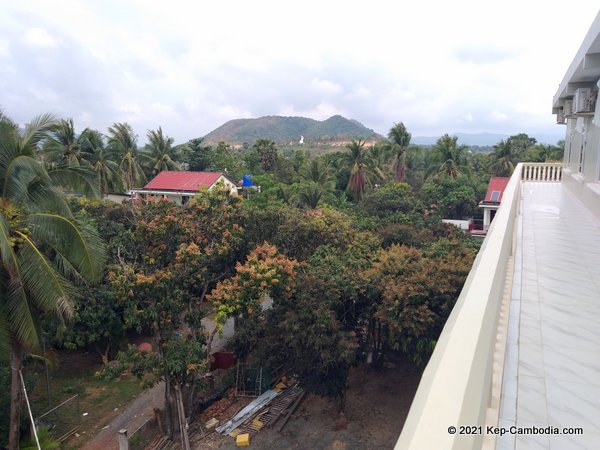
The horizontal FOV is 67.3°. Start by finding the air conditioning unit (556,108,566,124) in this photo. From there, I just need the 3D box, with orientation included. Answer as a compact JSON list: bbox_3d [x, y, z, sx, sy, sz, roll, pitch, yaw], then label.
[{"bbox_3d":[10.656,-4.442,18.334,0.300,0.560,0.800,5,11,26],"label":"air conditioning unit"}]

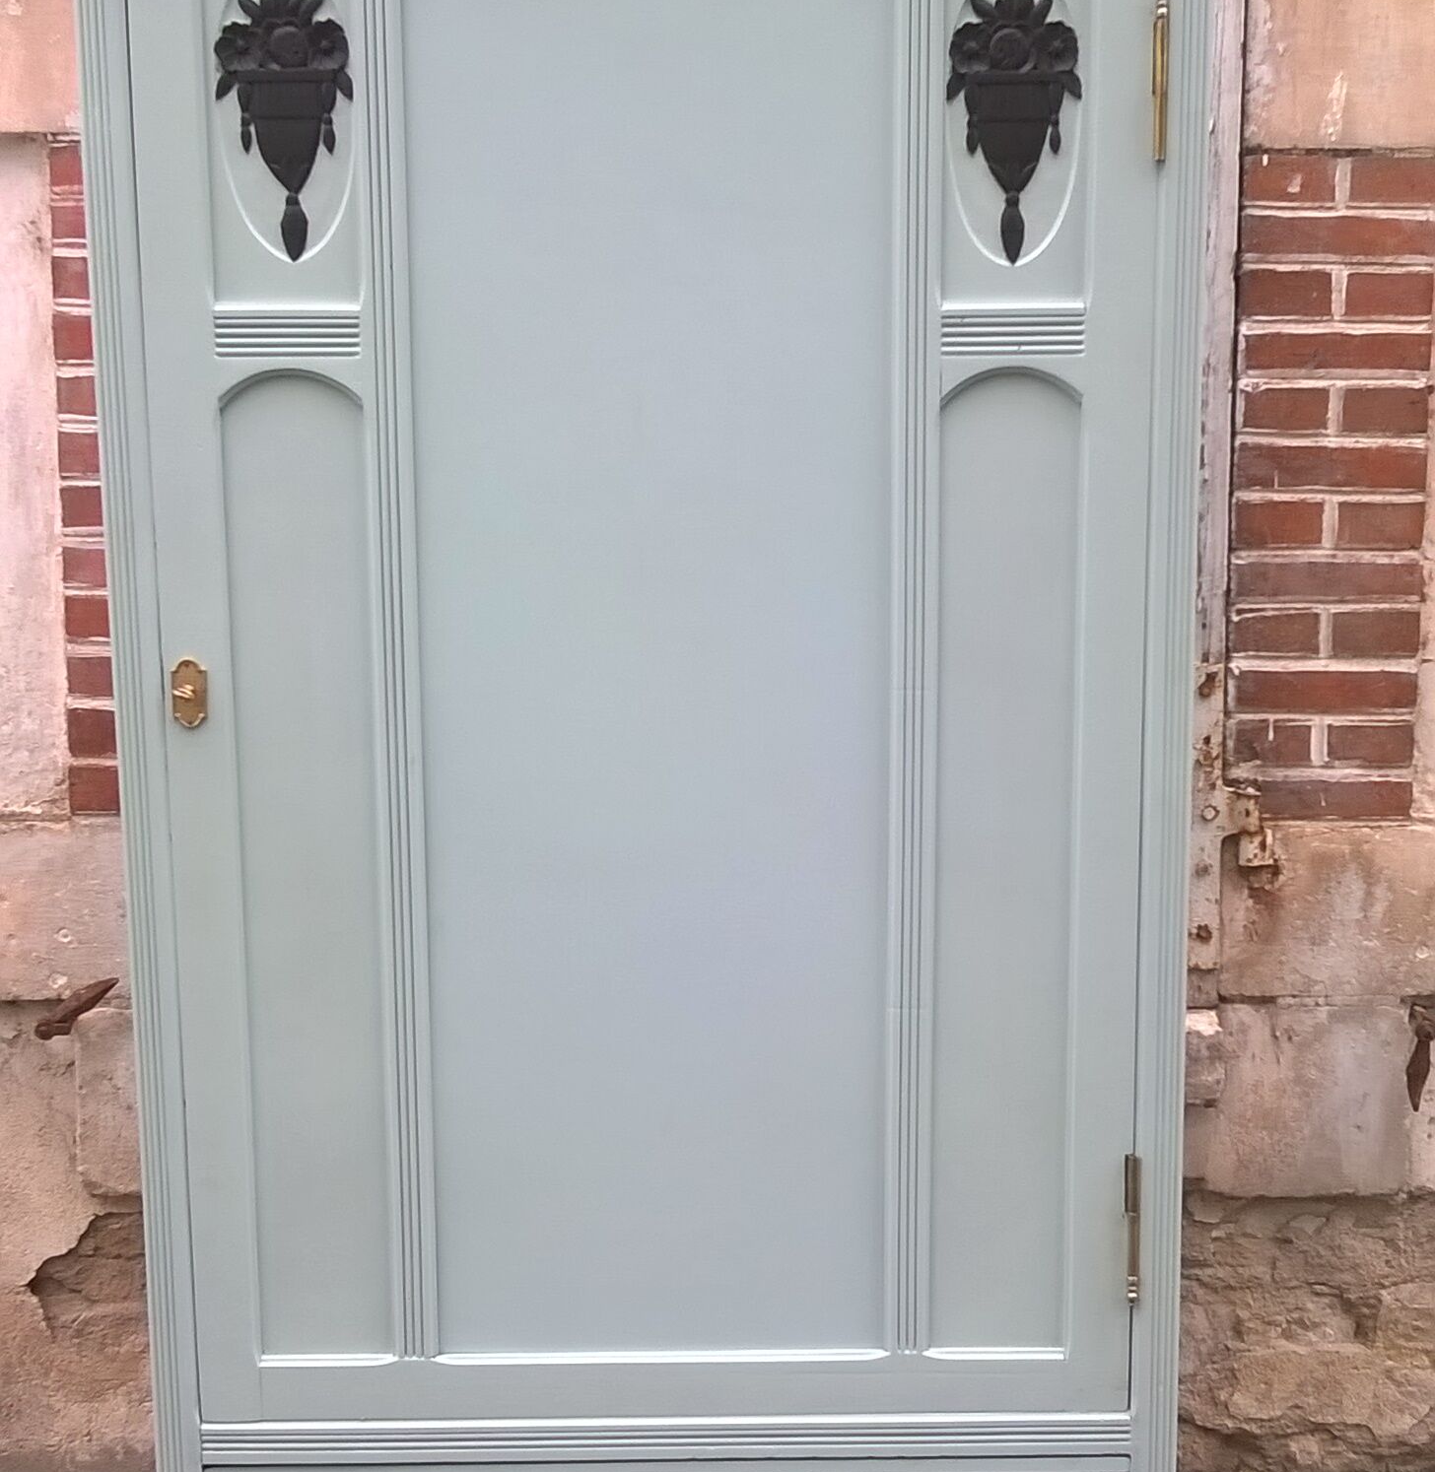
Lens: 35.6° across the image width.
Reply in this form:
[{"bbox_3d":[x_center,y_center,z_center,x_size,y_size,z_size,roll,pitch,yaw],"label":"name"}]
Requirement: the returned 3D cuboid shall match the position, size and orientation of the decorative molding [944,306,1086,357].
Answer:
[{"bbox_3d":[0.269,-0.366,2.027,0.130,0.044,0.015,-1,10,0],"label":"decorative molding"}]

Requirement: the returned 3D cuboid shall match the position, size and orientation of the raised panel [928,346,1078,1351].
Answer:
[{"bbox_3d":[0.274,0.136,2.117,0.131,0.955,0.020,-1,10,0],"label":"raised panel"}]

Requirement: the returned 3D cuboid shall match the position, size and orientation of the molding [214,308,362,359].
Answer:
[{"bbox_3d":[-0.389,-0.366,2.029,0.133,0.044,0.015,-1,10,0],"label":"molding"}]

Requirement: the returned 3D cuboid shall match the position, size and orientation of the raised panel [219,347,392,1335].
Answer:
[{"bbox_3d":[-0.387,0.139,2.120,0.133,0.957,0.020,-1,10,0],"label":"raised panel"}]

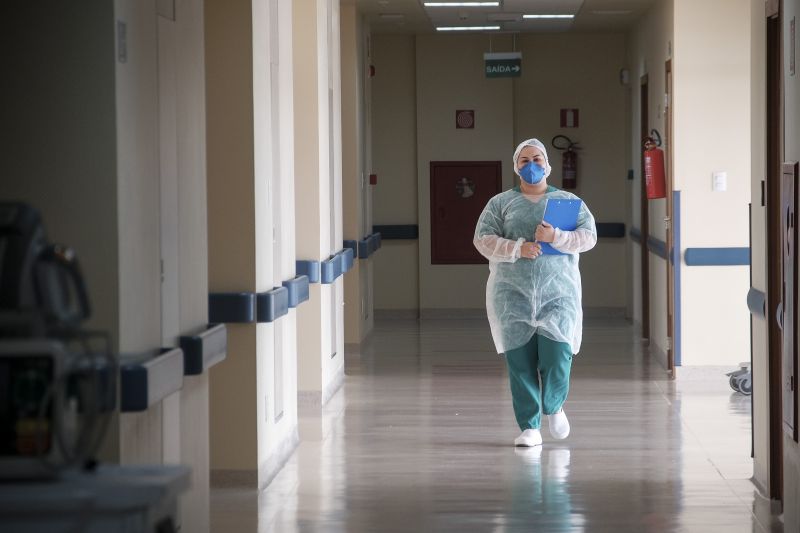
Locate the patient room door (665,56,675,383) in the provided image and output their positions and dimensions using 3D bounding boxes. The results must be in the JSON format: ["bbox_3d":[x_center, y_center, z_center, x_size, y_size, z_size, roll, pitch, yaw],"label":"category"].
[{"bbox_3d":[1.897,-0.323,11.485,0.070,2.130,0.720,0,4,4],"label":"patient room door"}]

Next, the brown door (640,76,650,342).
[{"bbox_3d":[2.029,-0.456,13.516,0.070,2.130,0.800,0,4,4],"label":"brown door"}]

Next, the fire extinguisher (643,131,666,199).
[{"bbox_3d":[1.817,-0.725,11.885,0.150,0.475,0.210,-5,3,4],"label":"fire extinguisher"}]

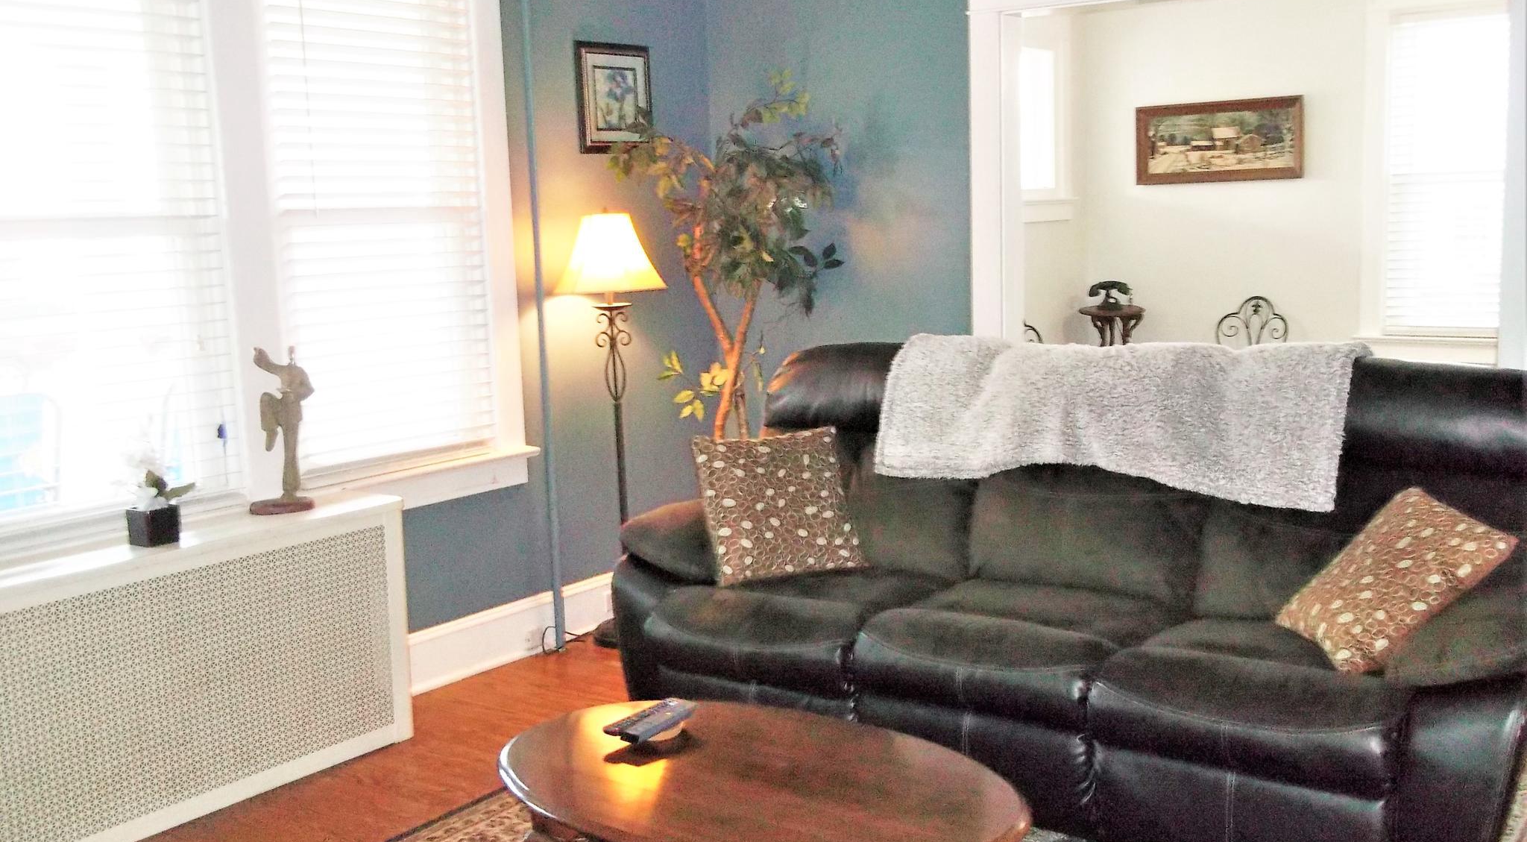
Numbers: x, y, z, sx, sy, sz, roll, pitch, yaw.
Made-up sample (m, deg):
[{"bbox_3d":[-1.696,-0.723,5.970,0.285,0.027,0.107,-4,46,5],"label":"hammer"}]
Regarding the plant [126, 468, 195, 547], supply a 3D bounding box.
[{"bbox_3d":[-1.492,0.198,3.478,0.105,0.180,0.145,5,11,39],"label":"plant"}]

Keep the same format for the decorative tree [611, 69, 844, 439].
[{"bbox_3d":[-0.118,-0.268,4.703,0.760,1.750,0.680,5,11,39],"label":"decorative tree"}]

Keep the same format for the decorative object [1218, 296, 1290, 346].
[{"bbox_3d":[2.192,-0.077,6.569,0.420,0.980,0.480,5,11,39],"label":"decorative object"}]

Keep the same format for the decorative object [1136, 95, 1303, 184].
[{"bbox_3d":[2.299,-1.413,7.154,0.868,0.395,0.040,5,11,39],"label":"decorative object"}]

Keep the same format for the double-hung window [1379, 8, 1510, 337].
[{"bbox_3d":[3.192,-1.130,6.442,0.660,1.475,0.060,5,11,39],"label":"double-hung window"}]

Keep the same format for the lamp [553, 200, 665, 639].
[{"bbox_3d":[-0.477,0.041,4.730,0.360,1.450,0.360,-2,9,0],"label":"lamp"}]

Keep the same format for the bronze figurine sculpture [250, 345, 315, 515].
[{"bbox_3d":[-1.300,0.021,3.787,0.160,0.434,0.110,-4,9,-14],"label":"bronze figurine sculpture"}]

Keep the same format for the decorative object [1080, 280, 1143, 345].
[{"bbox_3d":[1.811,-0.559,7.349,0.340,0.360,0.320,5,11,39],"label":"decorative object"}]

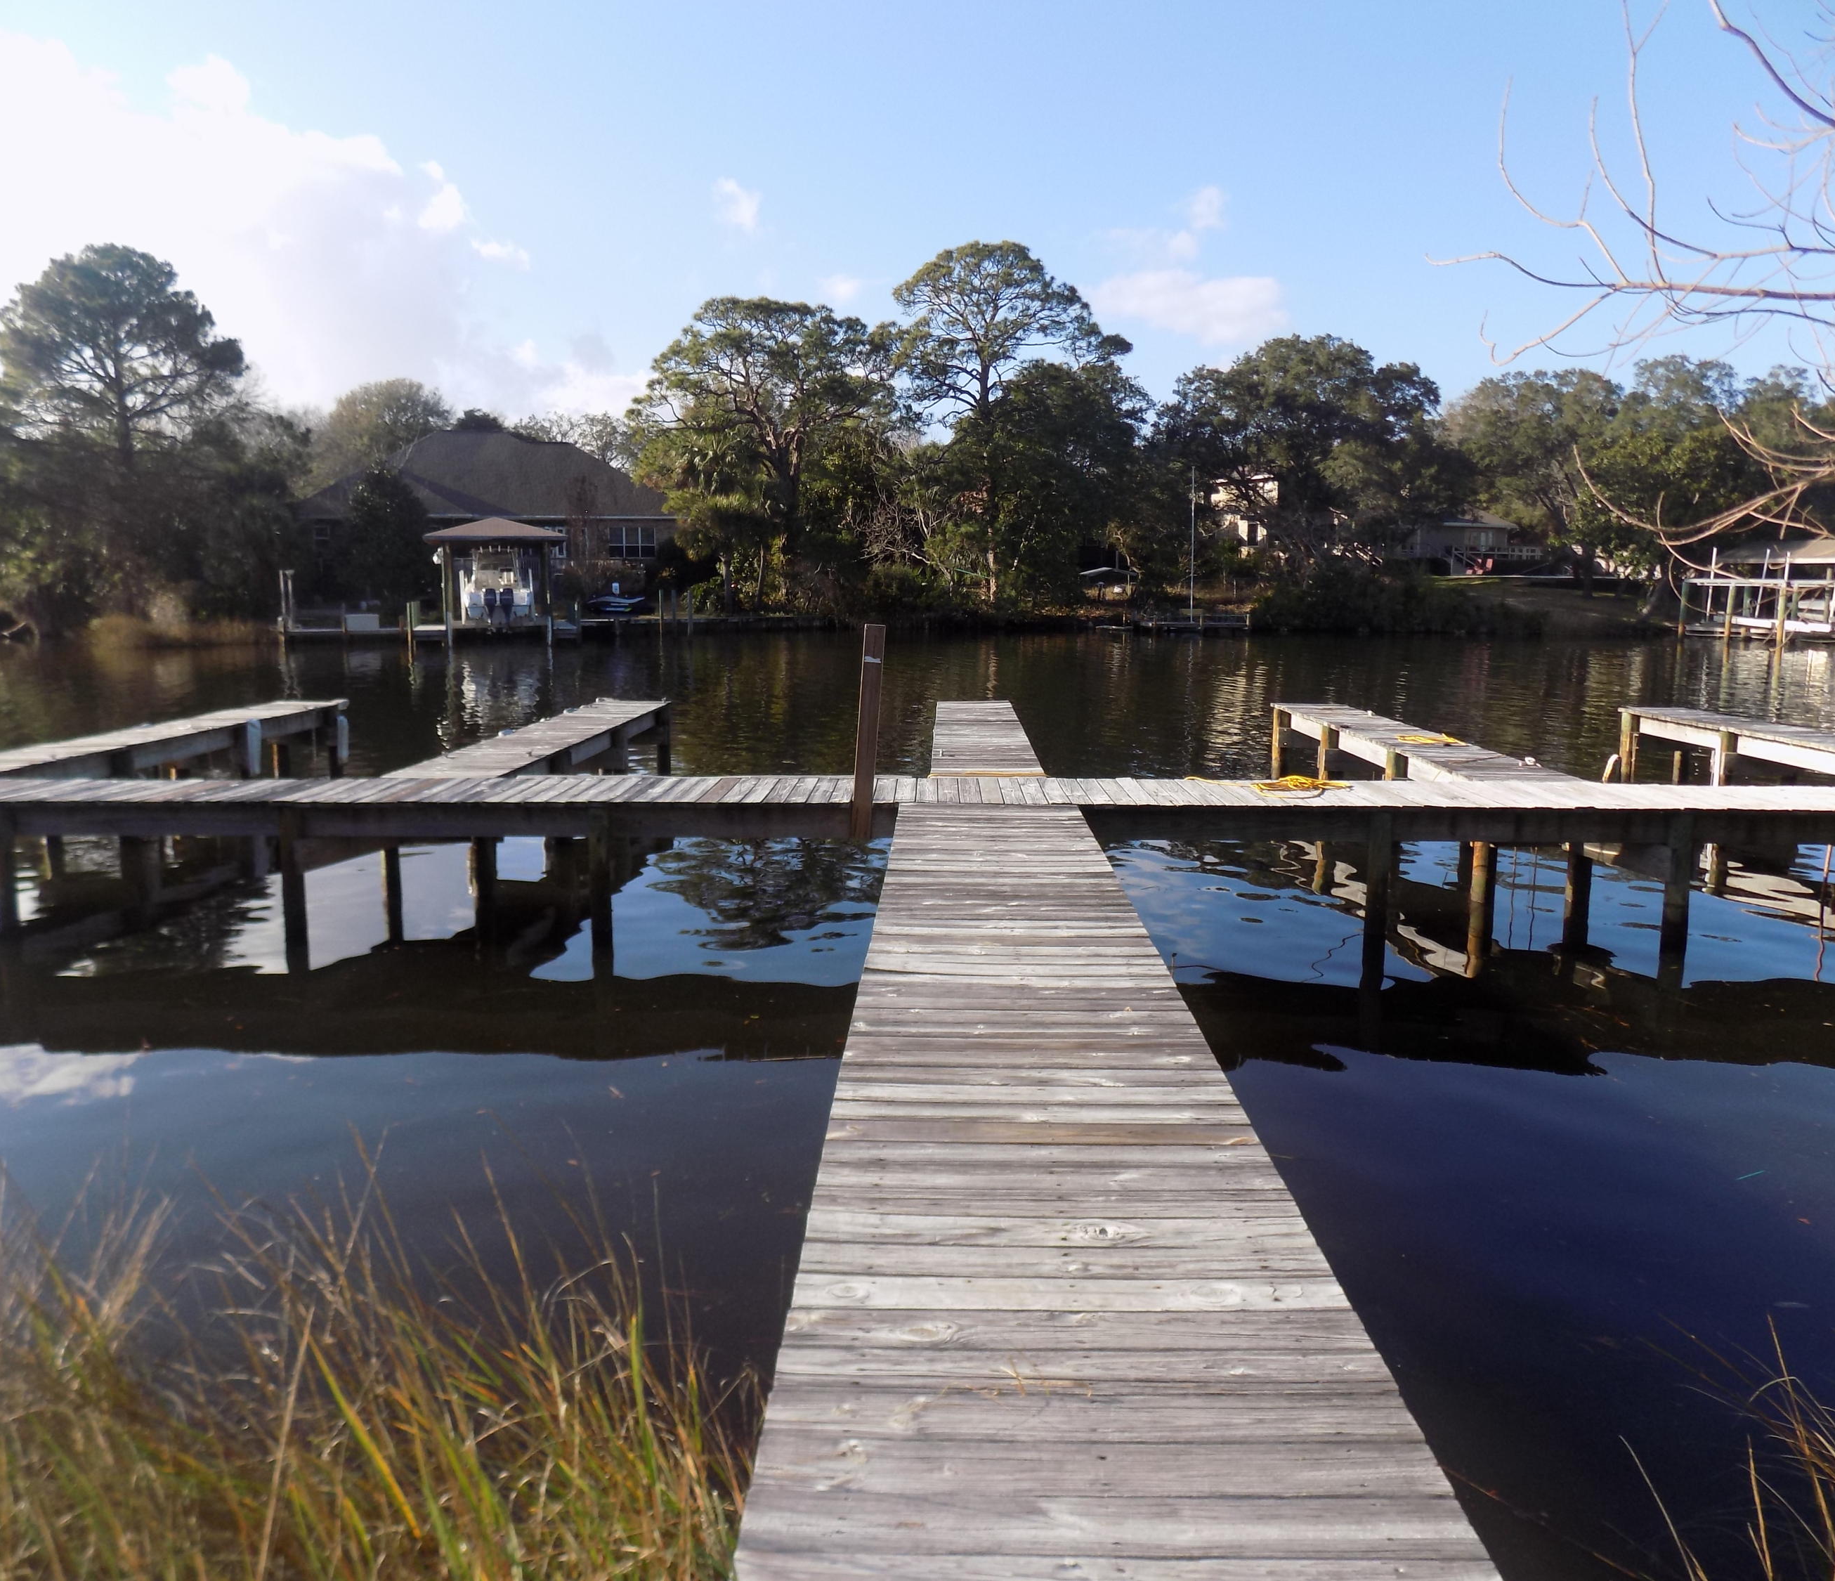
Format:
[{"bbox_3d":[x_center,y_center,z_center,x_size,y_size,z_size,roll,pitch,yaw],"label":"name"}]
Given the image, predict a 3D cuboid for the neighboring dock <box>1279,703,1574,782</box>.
[{"bbox_3d":[4.782,-0.182,14.134,0.920,0.760,6.460,0,9,2],"label":"neighboring dock"}]

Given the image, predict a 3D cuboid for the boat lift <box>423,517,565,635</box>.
[{"bbox_3d":[-16.803,-8.385,55.500,5.300,4.700,7.200,-3,9,-16],"label":"boat lift"}]

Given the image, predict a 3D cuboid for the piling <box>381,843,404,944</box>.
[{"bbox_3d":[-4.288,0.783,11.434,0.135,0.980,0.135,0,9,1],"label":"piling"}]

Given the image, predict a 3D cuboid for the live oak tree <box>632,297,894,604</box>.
[{"bbox_3d":[-6.629,-14.460,59.995,11.220,12.800,10.090,0,9,0],"label":"live oak tree"}]

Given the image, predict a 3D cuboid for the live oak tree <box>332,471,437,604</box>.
[{"bbox_3d":[-21.711,-10.383,57.084,4.160,5.480,3.950,0,9,0],"label":"live oak tree"}]

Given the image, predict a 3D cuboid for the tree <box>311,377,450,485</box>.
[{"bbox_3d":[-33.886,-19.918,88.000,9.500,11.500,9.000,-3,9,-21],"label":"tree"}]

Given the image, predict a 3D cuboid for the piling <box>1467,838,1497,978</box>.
[{"bbox_3d":[4.283,0.845,10.650,0.195,1.050,0.195,0,9,1],"label":"piling"}]

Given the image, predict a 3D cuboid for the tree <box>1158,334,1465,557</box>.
[{"bbox_3d":[19.149,-16.430,68.000,14.400,11.700,12.500,2,9,15],"label":"tree"}]

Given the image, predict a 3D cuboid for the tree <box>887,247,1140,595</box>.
[{"bbox_3d":[4.142,-15.919,61.287,10.660,15.350,9.600,0,9,0],"label":"tree"}]

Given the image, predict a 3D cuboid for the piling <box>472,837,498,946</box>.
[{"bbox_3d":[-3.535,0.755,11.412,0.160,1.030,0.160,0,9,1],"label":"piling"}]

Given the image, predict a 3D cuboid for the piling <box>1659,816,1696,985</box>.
[{"bbox_3d":[5.307,0.745,9.761,0.165,1.150,0.165,0,9,1],"label":"piling"}]

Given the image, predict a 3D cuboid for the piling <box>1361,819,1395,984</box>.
[{"bbox_3d":[3.223,0.749,9.809,0.150,1.160,0.150,0,9,1],"label":"piling"}]

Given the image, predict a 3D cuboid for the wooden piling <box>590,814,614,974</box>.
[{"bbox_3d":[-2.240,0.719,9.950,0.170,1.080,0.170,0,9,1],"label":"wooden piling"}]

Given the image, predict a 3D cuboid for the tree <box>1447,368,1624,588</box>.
[{"bbox_3d":[32.230,-16.265,73.000,9.200,11.600,8.500,4,10,24],"label":"tree"}]

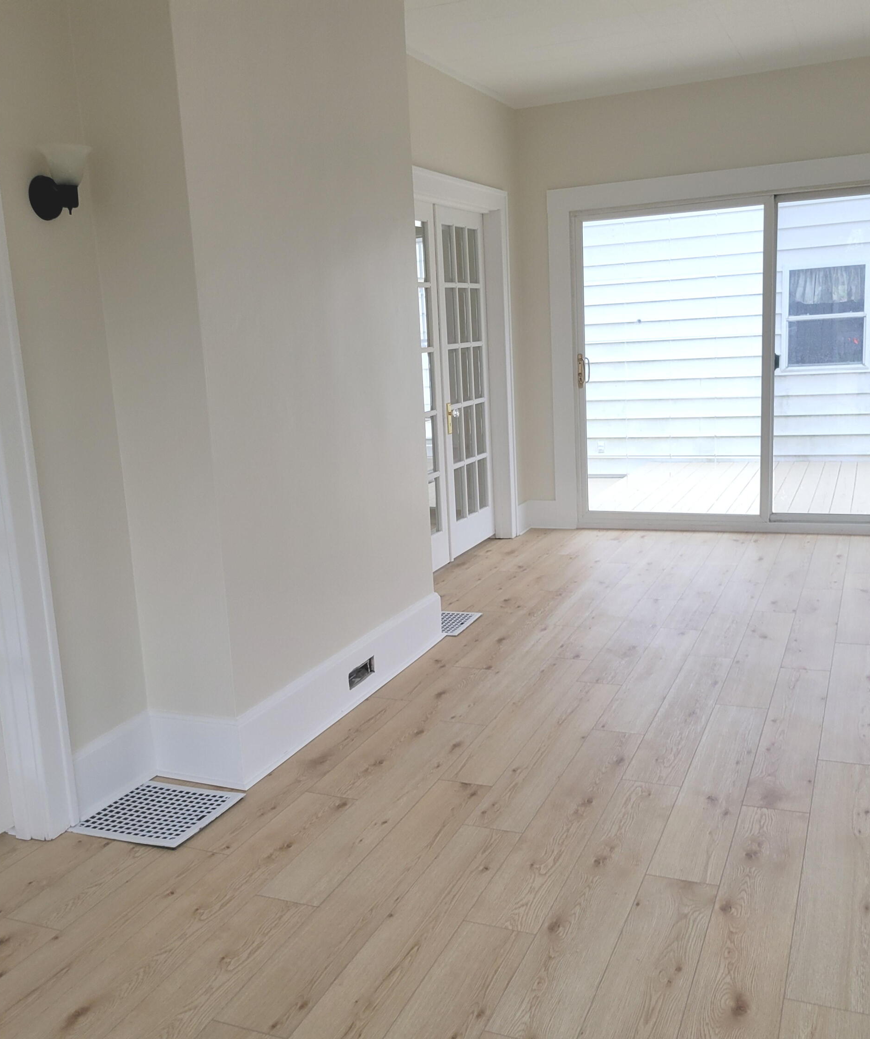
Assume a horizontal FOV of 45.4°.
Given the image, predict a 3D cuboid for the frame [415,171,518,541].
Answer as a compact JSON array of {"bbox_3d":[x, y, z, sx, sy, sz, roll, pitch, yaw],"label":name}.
[{"bbox_3d":[0.108,-0.805,5.912,0.168,2.155,1.594,1,11,23],"label":"frame"}]

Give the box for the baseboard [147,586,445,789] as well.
[{"bbox_3d":[-0.428,0.560,3.933,0.342,0.231,1.594,1,11,23],"label":"baseboard"}]

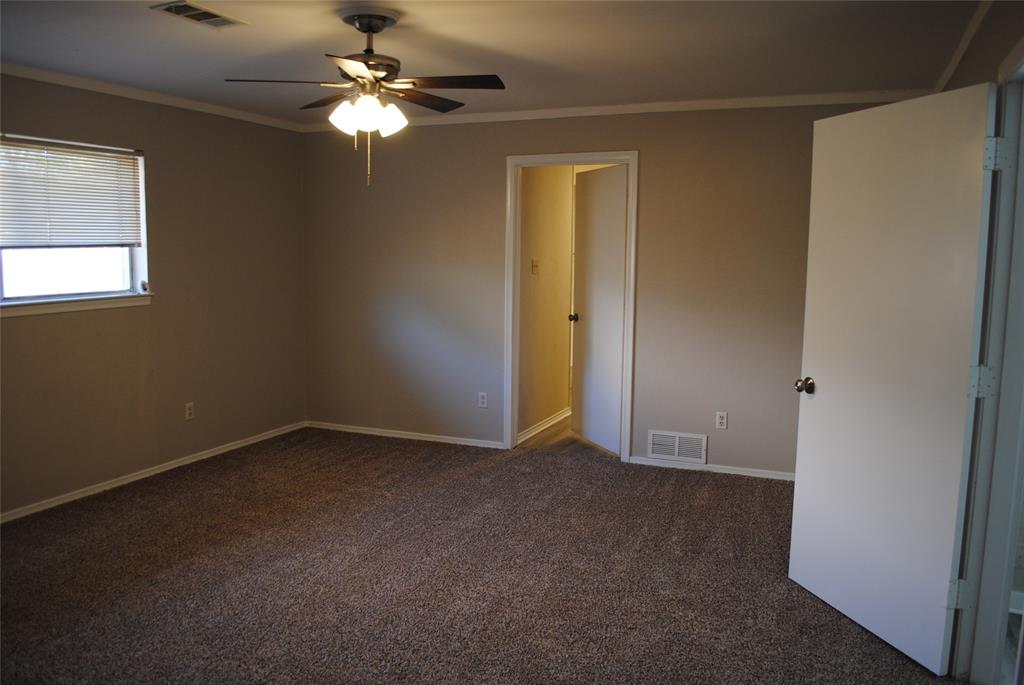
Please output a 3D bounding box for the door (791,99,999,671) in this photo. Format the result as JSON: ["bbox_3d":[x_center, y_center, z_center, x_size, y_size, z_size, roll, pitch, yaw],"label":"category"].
[{"bbox_3d":[1.409,0.123,2.983,0.042,2.022,0.825,-2,8,-17],"label":"door"}]

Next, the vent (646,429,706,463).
[{"bbox_3d":[1.131,0.712,5.241,0.394,0.194,0.015,3,8,21],"label":"vent"}]

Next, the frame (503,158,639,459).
[{"bbox_3d":[0.416,-0.243,5.460,0.943,2.124,0.129,3,8,21],"label":"frame"}]

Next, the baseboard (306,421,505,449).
[{"bbox_3d":[-0.868,0.718,6.024,1.751,0.055,0.015,3,8,21],"label":"baseboard"}]

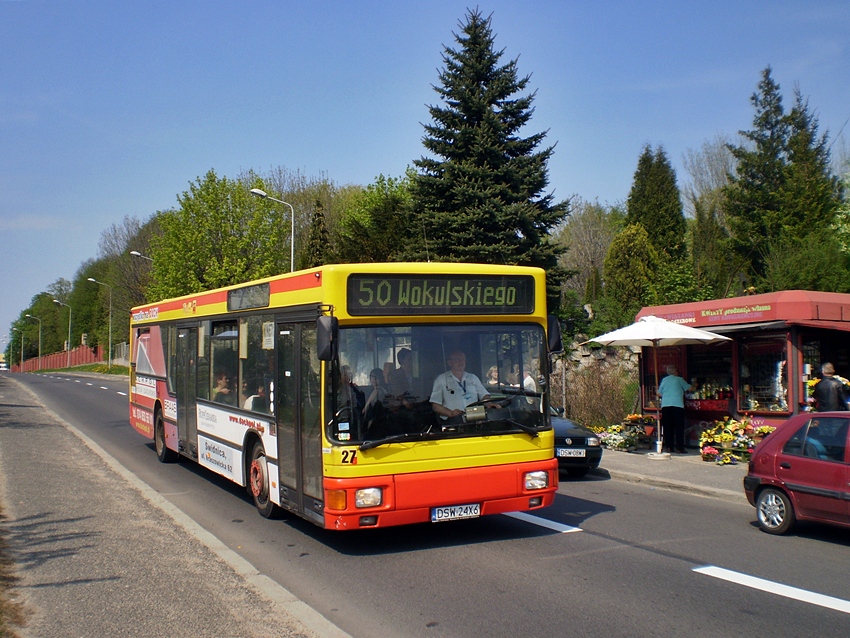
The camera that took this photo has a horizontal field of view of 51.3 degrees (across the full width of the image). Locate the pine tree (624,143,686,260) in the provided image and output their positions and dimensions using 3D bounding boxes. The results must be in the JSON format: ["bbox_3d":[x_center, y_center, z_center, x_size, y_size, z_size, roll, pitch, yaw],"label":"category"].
[{"bbox_3d":[8.863,-3.557,34.000,2.500,6.306,2.500,1,-2,-27],"label":"pine tree"}]

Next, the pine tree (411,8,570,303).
[{"bbox_3d":[2.115,-4.707,29.000,5.182,10.955,5.182,0,-2,0],"label":"pine tree"}]

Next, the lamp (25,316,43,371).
[{"bbox_3d":[-64.817,3.943,146.500,2.400,9.200,0.350,1,-2,-29],"label":"lamp"}]

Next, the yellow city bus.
[{"bbox_3d":[-2.127,0.946,13.044,2.580,2.720,10.662,-1,-1,-27],"label":"yellow city bus"}]

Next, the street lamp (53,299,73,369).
[{"bbox_3d":[-49.033,2.029,119.600,2.350,9.200,0.350,1,-2,-29],"label":"street lamp"}]

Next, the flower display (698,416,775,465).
[{"bbox_3d":[5.099,1.994,14.450,0.800,0.680,1.350,2,-4,-28],"label":"flower display"}]

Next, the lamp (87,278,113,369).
[{"bbox_3d":[-33.291,0.512,90.600,2.350,9.200,0.350,1,-2,-29],"label":"lamp"}]

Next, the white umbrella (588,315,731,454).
[{"bbox_3d":[4.128,1.201,15.500,2.500,2.530,2.500,0,-2,0],"label":"white umbrella"}]

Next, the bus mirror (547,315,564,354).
[{"bbox_3d":[1.359,0.161,9.208,0.200,0.400,0.160,-1,-1,-27],"label":"bus mirror"}]

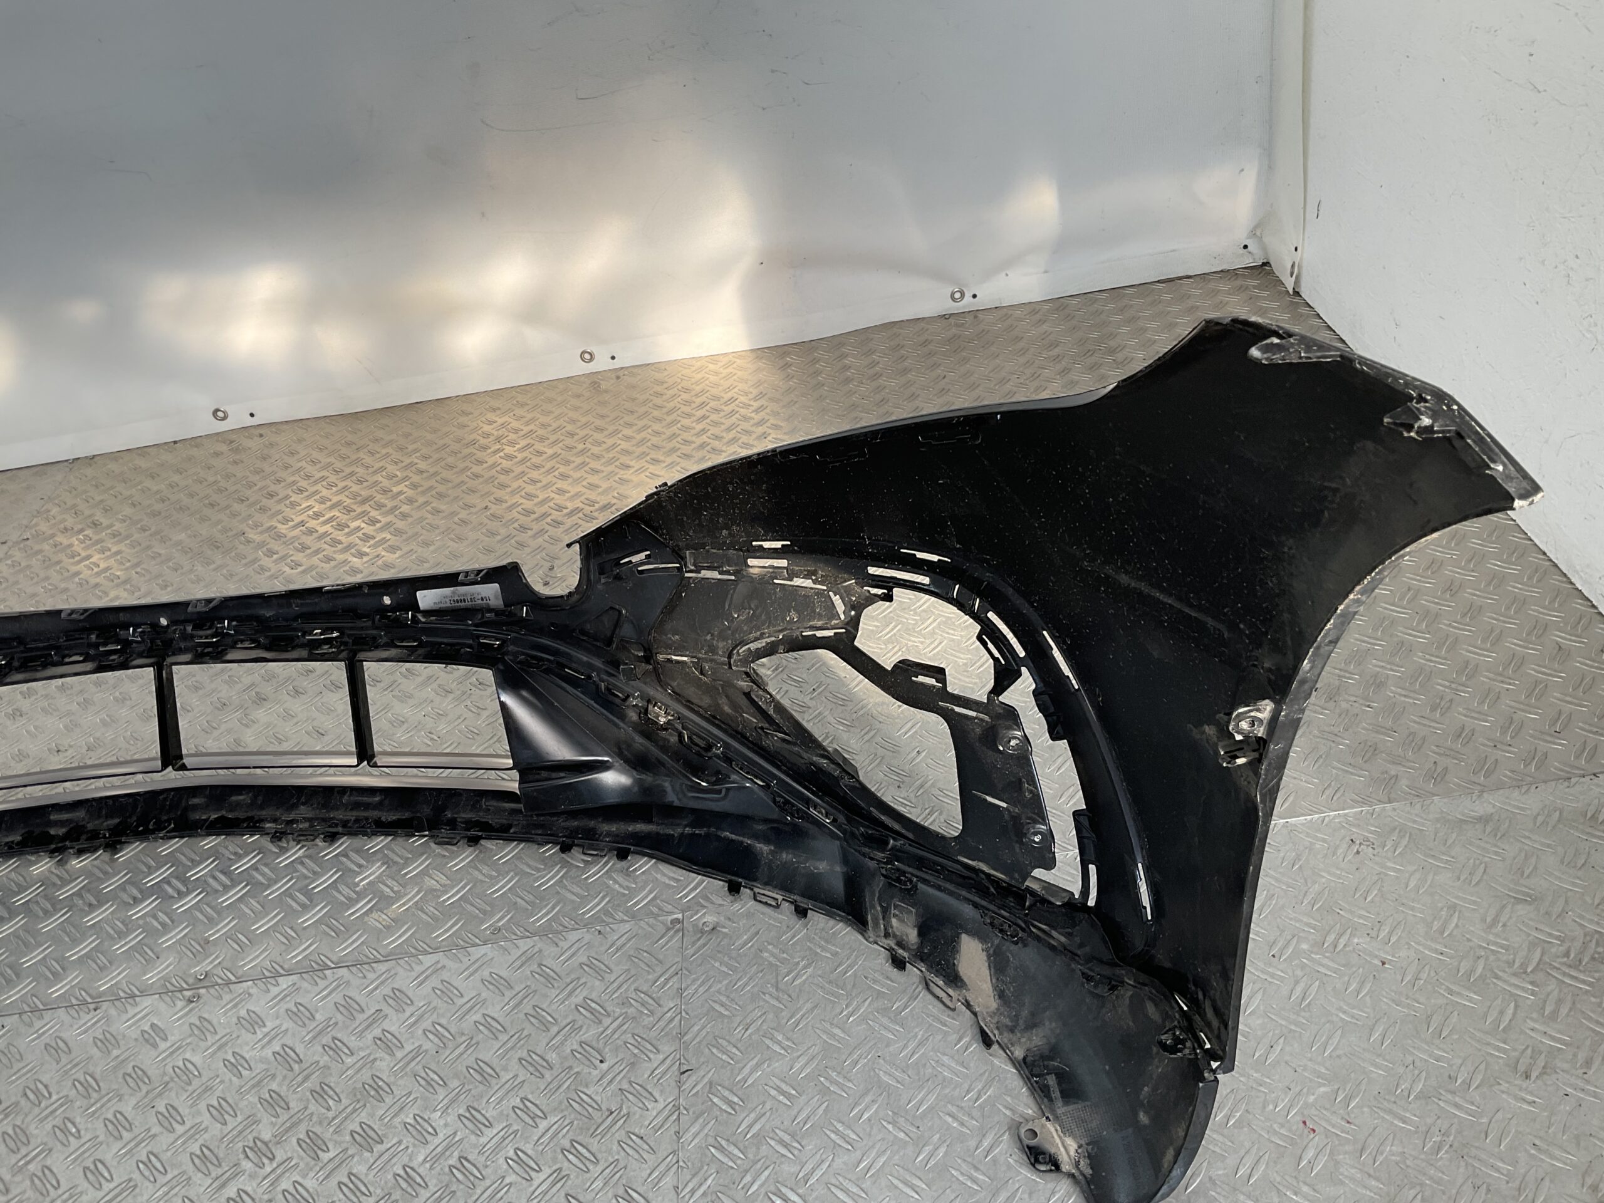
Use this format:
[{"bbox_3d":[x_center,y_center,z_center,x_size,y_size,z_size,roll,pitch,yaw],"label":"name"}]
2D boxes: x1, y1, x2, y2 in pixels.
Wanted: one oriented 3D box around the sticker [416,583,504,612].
[{"bbox_3d":[-0.299,0.000,1.179,0.076,0.025,0.001,-5,19,8],"label":"sticker"}]

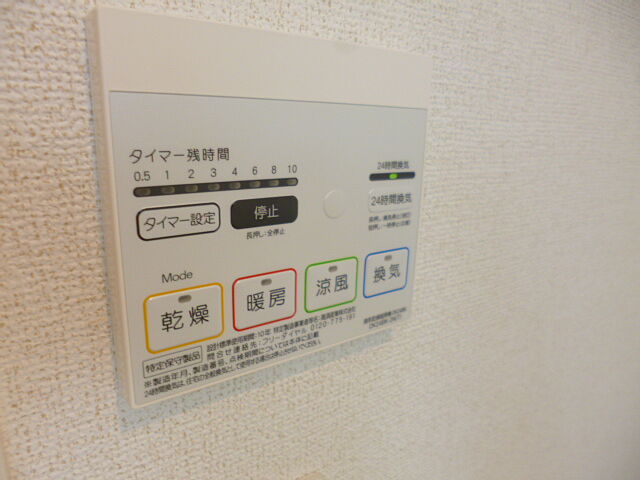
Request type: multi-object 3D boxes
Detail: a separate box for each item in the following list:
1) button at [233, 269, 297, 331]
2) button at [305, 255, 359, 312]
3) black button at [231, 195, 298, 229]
[{"bbox_3d":[-0.019,0.022,0.163,0.026,0.020,0.003,-9,18,-34],"label":"button"},{"bbox_3d":[0.006,0.018,0.180,0.026,0.020,0.003,-9,18,-34],"label":"button"},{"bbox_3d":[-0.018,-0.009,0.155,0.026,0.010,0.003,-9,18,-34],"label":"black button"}]

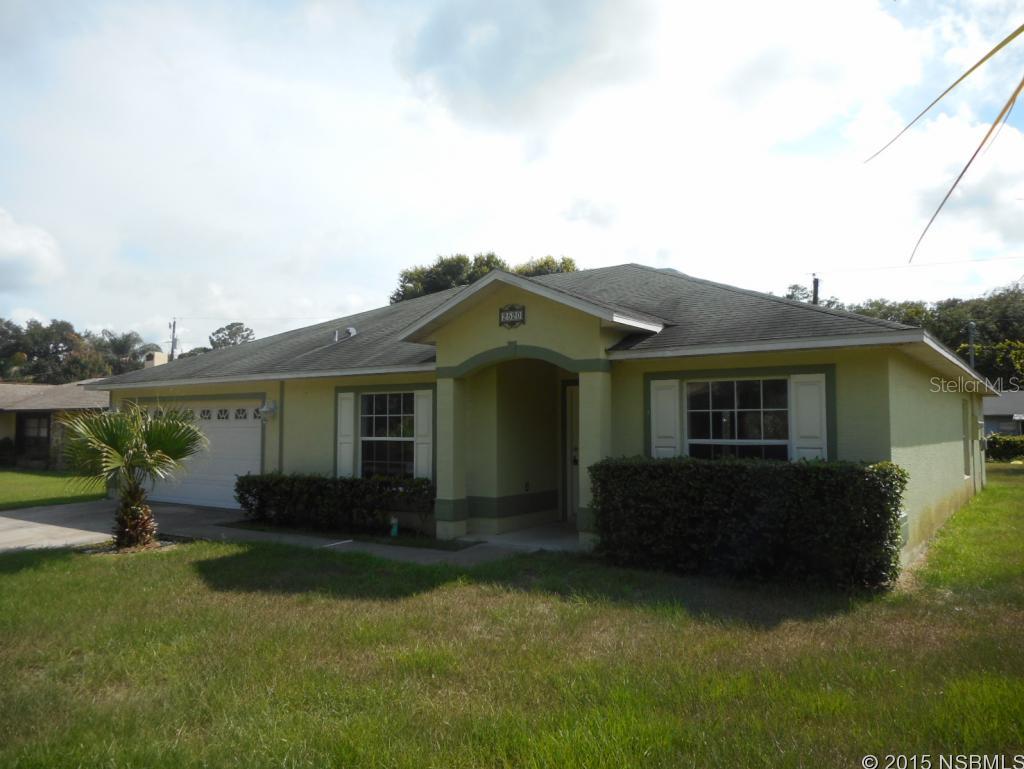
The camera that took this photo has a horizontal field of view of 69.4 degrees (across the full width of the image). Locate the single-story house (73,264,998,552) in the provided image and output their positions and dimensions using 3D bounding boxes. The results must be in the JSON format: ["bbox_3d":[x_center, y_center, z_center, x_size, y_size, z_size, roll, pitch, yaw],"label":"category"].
[{"bbox_3d":[0.675,-0.005,17.254,17.153,5.058,12.920,-2,-4,36],"label":"single-story house"}]

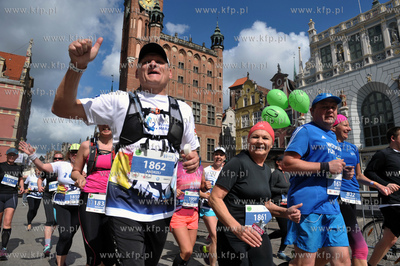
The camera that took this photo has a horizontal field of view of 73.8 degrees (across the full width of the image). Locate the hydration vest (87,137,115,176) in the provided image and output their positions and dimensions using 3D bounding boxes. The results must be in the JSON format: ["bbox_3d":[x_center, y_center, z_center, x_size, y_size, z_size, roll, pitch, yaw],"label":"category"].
[{"bbox_3d":[-0.872,0.218,2.420,0.310,0.390,0.260,2,-13,-15],"label":"hydration vest"}]

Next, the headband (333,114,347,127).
[{"bbox_3d":[1.203,-0.109,2.330,0.170,0.110,0.200,7,-15,-32],"label":"headband"}]

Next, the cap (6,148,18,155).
[{"bbox_3d":[-3.231,0.318,4.600,0.175,0.120,0.250,8,-8,-31],"label":"cap"}]

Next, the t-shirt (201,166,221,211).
[{"bbox_3d":[0.181,0.732,3.580,0.380,0.560,0.250,0,-12,-5],"label":"t-shirt"}]

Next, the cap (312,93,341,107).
[{"bbox_3d":[1.033,-0.270,2.170,0.175,0.125,0.250,2,-10,-9],"label":"cap"}]

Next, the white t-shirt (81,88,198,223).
[{"bbox_3d":[-0.322,0.126,1.490,0.610,0.710,0.330,7,-11,-16],"label":"white t-shirt"}]

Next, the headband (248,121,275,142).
[{"bbox_3d":[0.434,-0.004,1.870,0.170,0.140,0.190,-3,-11,18],"label":"headband"}]

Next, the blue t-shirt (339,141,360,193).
[{"bbox_3d":[1.254,0.301,2.360,0.450,0.500,0.270,3,-13,-20],"label":"blue t-shirt"}]

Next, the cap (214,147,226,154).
[{"bbox_3d":[0.297,0.256,3.900,0.175,0.120,0.250,-1,-10,10],"label":"cap"}]

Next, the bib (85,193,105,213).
[{"bbox_3d":[-0.792,0.557,2.120,0.215,0.150,0.020,6,-11,-15],"label":"bib"}]

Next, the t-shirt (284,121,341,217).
[{"bbox_3d":[0.929,0.289,2.170,0.510,0.720,0.350,6,-12,-27],"label":"t-shirt"}]

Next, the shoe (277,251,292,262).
[{"bbox_3d":[1.232,1.782,3.870,0.100,0.115,0.270,5,-14,-26],"label":"shoe"}]

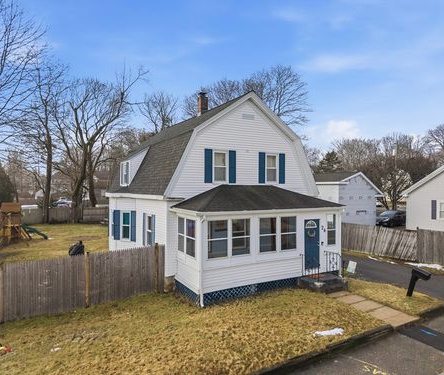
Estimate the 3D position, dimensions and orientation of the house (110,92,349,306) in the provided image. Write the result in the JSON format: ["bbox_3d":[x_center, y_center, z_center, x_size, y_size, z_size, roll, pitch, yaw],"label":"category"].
[{"bbox_3d":[-1.206,-0.430,20.641,8.300,9.280,15.800,0,-1,-28],"label":"house"}]

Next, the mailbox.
[{"bbox_3d":[7.232,3.582,12.812,0.220,1.120,0.600,0,10,-28],"label":"mailbox"}]

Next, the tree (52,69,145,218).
[{"bbox_3d":[-14.236,-4.795,40.543,10.750,18.300,9.670,0,0,0],"label":"tree"}]

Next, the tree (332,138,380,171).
[{"bbox_3d":[30.298,-3.179,78.031,10.800,15.720,9.720,0,0,0],"label":"tree"}]

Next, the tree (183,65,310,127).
[{"bbox_3d":[3.190,-5.811,45.052,16.610,20.410,14.950,0,0,0],"label":"tree"}]

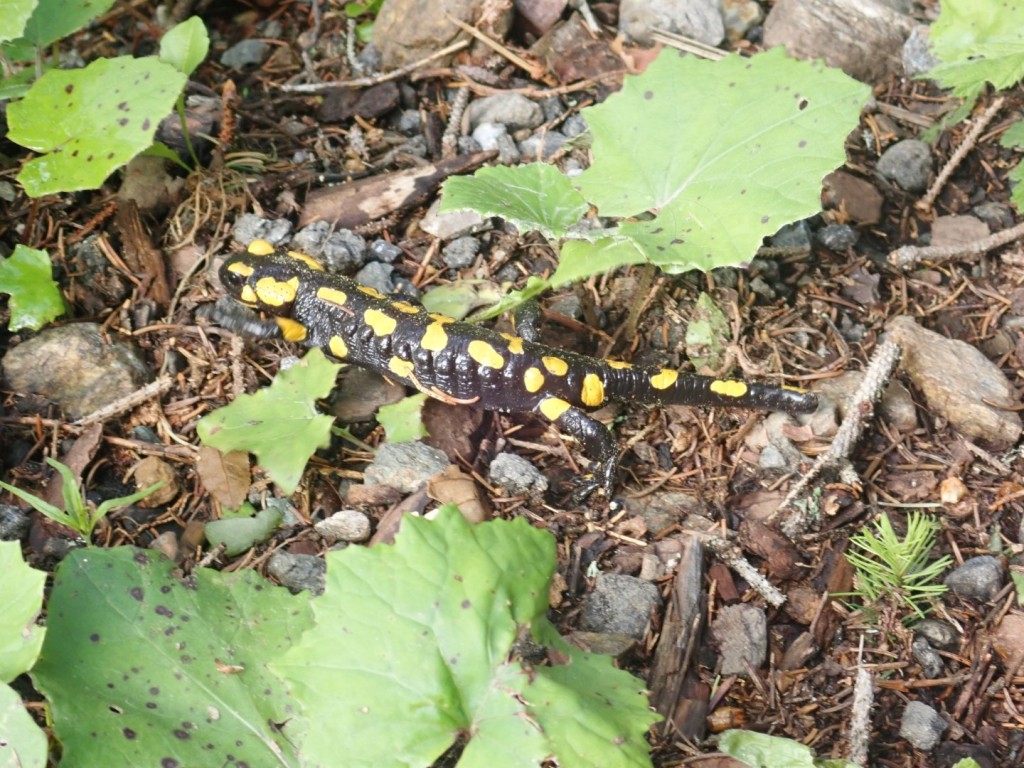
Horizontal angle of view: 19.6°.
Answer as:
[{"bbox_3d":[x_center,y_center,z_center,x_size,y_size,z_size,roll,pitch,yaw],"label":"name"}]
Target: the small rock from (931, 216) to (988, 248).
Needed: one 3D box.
[{"bbox_3d":[0.136,-0.046,0.897,0.018,0.008,0.013,0,47,0],"label":"small rock"}]

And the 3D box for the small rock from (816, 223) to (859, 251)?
[{"bbox_3d":[0.103,-0.046,0.932,0.013,0.008,0.009,0,52,0],"label":"small rock"}]

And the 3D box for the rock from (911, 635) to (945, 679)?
[{"bbox_3d":[0.117,0.077,0.834,0.007,0.007,0.014,-18,51,-16],"label":"rock"}]

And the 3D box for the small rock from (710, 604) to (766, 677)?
[{"bbox_3d":[0.064,0.072,0.835,0.015,0.011,0.021,0,48,0],"label":"small rock"}]

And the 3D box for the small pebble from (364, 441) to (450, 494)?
[{"bbox_3d":[-0.030,0.023,0.832,0.024,0.010,0.016,0,47,0],"label":"small pebble"}]

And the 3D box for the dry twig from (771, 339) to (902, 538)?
[{"bbox_3d":[0.101,0.016,0.878,0.016,0.014,0.080,22,55,17],"label":"dry twig"}]

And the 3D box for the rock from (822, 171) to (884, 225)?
[{"bbox_3d":[0.110,-0.060,0.954,0.019,0.011,0.018,0,48,0],"label":"rock"}]

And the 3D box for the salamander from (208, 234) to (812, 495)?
[{"bbox_3d":[-0.001,-0.008,0.773,0.164,0.029,0.062,9,45,9],"label":"salamander"}]

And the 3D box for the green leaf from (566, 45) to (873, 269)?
[{"bbox_3d":[0.068,-0.074,0.920,0.101,0.020,0.091,-29,58,-21],"label":"green leaf"}]

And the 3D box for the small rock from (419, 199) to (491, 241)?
[{"bbox_3d":[-0.017,-0.050,0.900,0.022,0.008,0.014,0,47,0],"label":"small rock"}]

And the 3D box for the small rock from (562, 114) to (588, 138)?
[{"bbox_3d":[0.021,-0.085,0.980,0.009,0.006,0.009,0,48,0],"label":"small rock"}]

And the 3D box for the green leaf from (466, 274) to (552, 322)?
[{"bbox_3d":[-0.001,-0.025,0.870,0.027,0.009,0.013,-19,50,-17],"label":"green leaf"}]

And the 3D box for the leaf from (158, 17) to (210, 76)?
[{"bbox_3d":[-0.101,-0.104,0.909,0.016,0.014,0.012,0,47,0],"label":"leaf"}]

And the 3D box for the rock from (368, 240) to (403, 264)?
[{"bbox_3d":[-0.040,-0.041,0.929,0.011,0.006,0.009,0,52,0],"label":"rock"}]

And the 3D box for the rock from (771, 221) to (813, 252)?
[{"bbox_3d":[0.085,-0.045,0.895,0.015,0.009,0.011,0,47,0],"label":"rock"}]

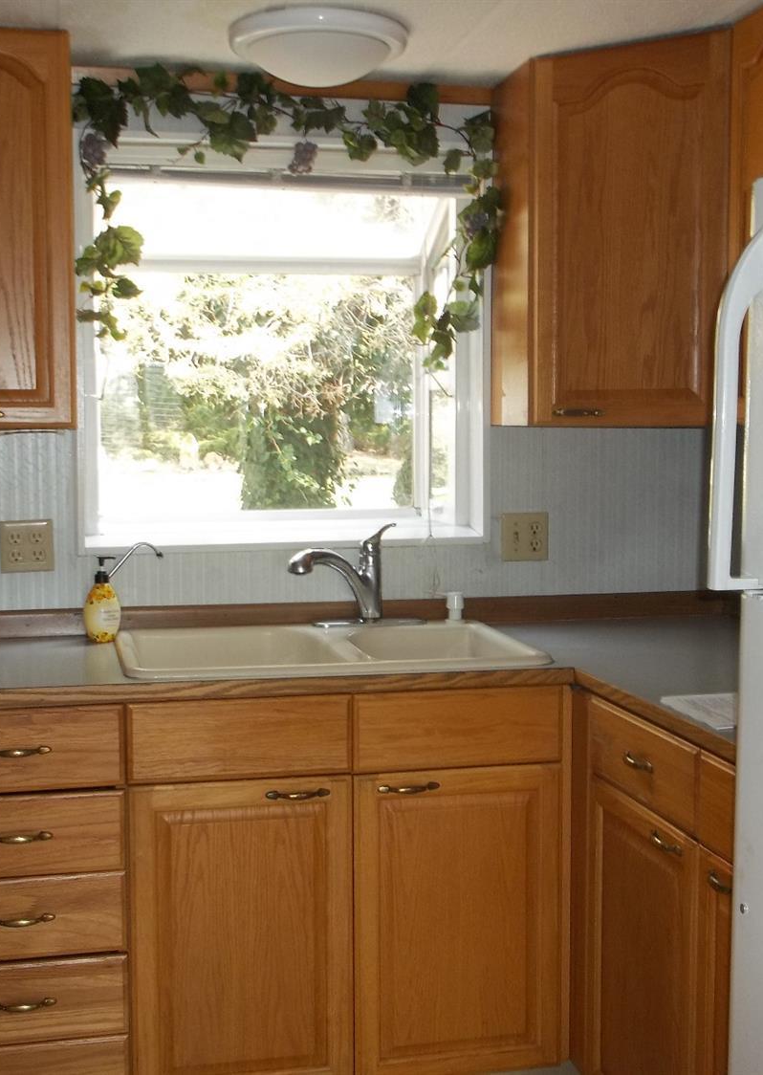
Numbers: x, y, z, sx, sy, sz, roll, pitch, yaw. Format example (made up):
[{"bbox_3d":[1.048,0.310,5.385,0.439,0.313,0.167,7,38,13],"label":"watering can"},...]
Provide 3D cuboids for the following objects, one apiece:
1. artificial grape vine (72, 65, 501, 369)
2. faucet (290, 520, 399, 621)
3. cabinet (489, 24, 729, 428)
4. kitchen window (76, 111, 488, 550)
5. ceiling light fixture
[{"bbox_3d":[-0.198,-0.700,3.028,0.959,0.641,0.128,-1,4,-12],"label":"artificial grape vine"},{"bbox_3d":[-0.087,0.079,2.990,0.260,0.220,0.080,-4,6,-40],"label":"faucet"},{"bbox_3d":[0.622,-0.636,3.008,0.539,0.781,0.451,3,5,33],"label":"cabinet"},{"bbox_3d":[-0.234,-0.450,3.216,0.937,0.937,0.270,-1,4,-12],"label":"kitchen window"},{"bbox_3d":[-0.125,-0.955,2.737,0.356,0.100,0.356,0,4,0],"label":"ceiling light fixture"}]

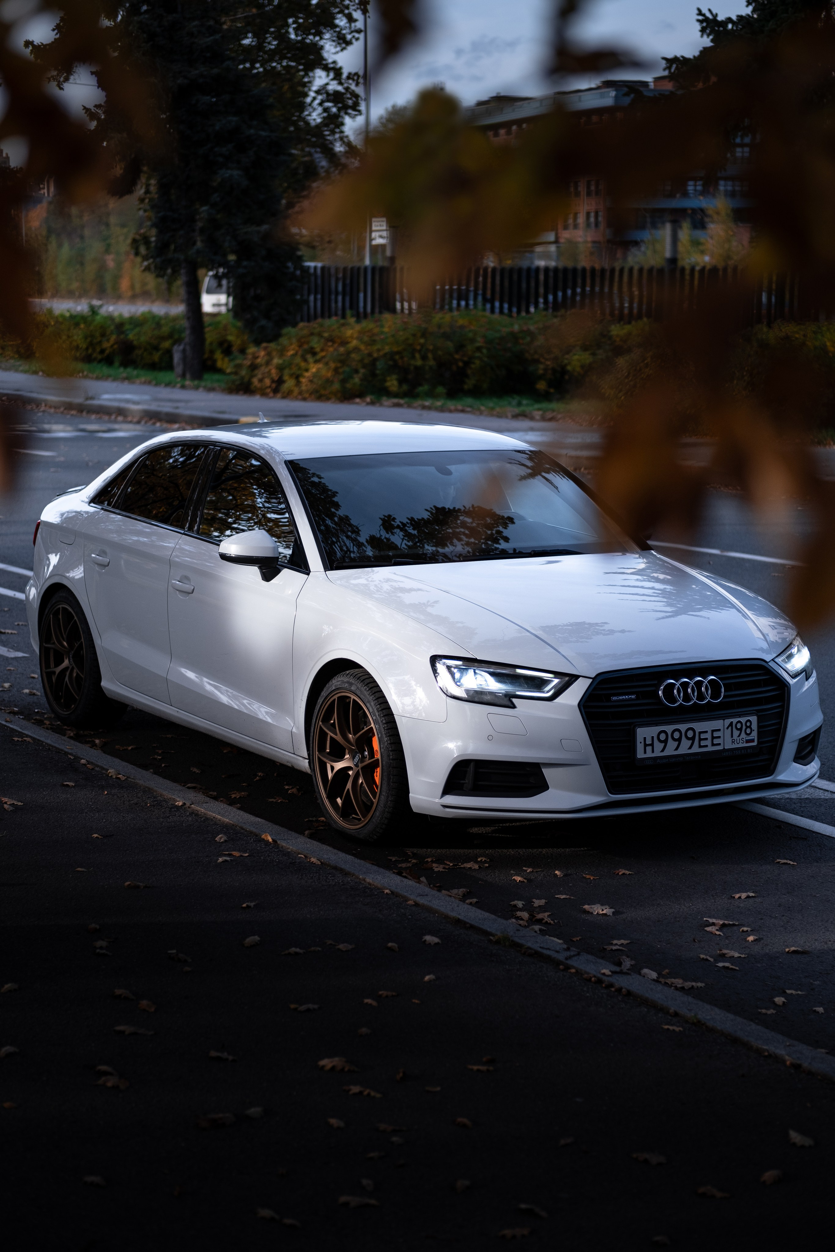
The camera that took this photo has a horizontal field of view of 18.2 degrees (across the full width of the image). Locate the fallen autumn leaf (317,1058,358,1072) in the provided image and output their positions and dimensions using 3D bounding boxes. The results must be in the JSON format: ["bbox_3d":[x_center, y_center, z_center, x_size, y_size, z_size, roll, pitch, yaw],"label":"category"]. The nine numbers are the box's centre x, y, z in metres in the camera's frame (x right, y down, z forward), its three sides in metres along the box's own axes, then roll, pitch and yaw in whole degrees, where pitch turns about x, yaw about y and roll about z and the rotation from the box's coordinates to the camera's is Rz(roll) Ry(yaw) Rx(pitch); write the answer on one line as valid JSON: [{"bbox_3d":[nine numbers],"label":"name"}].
[{"bbox_3d":[-0.205,1.137,6.736,0.102,0.022,0.058,2,8,12],"label":"fallen autumn leaf"}]

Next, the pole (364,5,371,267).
[{"bbox_3d":[-1.326,-13.033,71.579,0.170,9.600,0.170,0,8,0],"label":"pole"}]

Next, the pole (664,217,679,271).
[{"bbox_3d":[4.856,-6.443,50.197,0.240,2.762,0.240,0,8,0],"label":"pole"}]

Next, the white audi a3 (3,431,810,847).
[{"bbox_3d":[-0.163,-0.129,10.877,1.900,1.405,4.460,-4,9,-30],"label":"white audi a3"}]

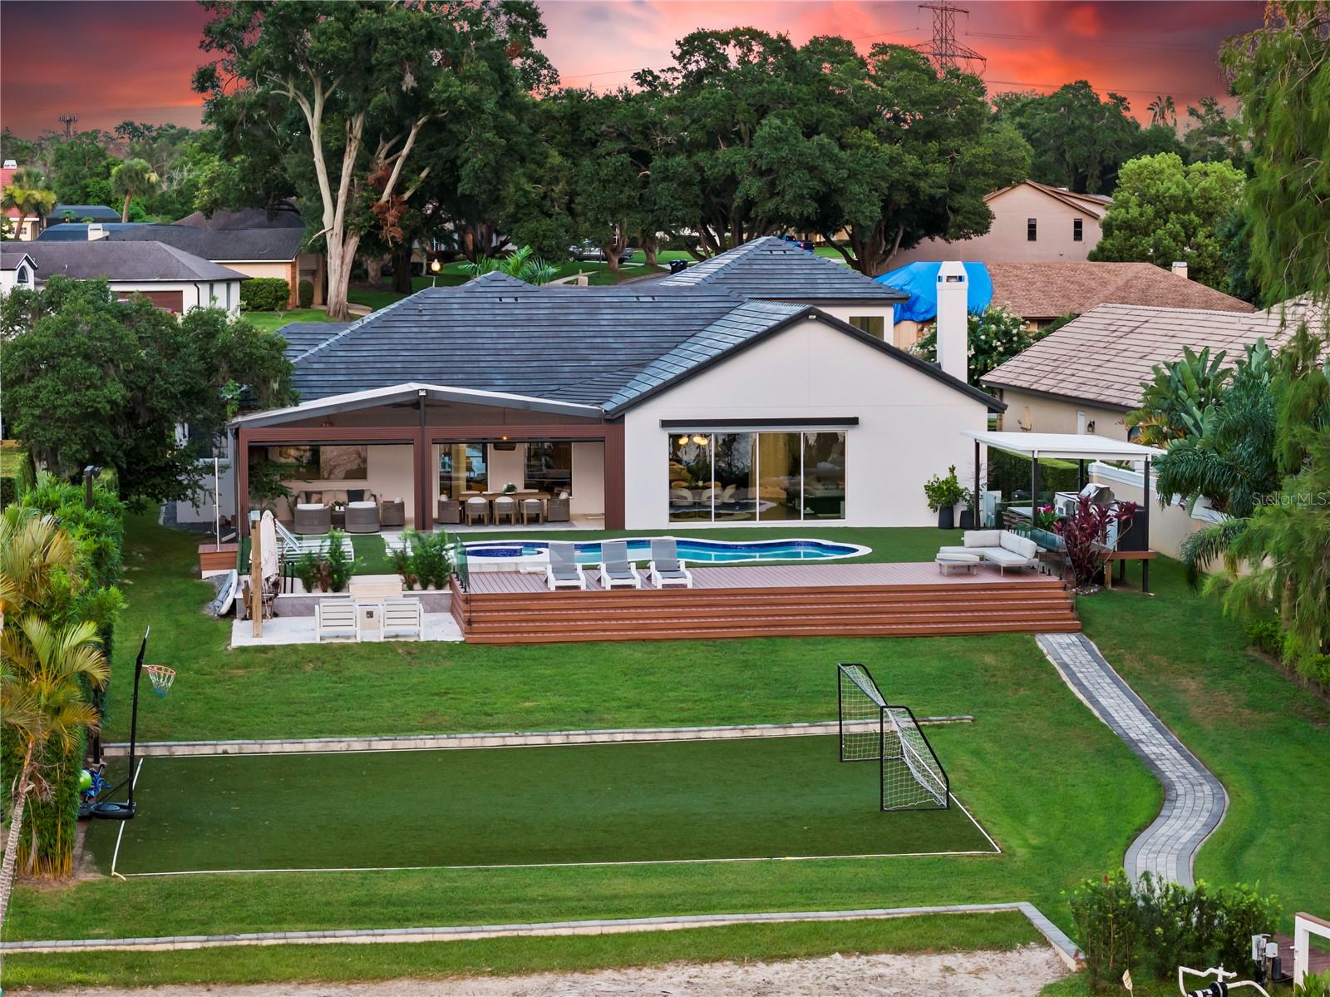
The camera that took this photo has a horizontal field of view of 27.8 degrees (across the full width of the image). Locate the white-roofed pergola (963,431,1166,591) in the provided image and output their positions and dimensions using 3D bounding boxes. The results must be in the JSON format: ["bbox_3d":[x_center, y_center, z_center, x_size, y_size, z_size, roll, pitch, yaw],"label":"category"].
[{"bbox_3d":[9.917,0.255,67.987,3.600,3.600,6.600,-1,5,-8],"label":"white-roofed pergola"}]

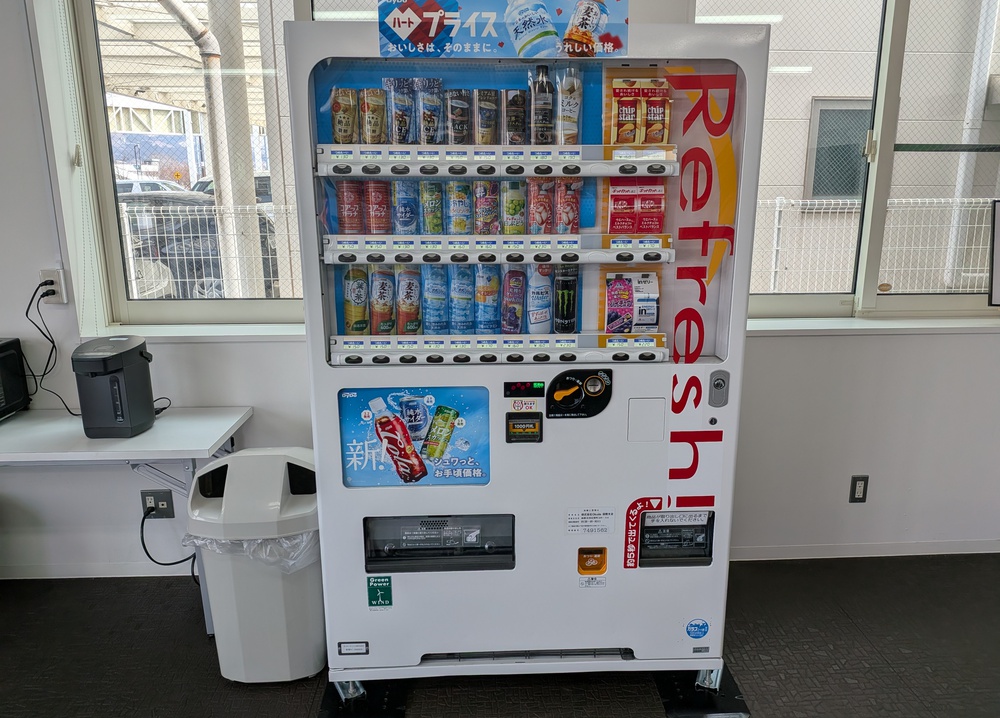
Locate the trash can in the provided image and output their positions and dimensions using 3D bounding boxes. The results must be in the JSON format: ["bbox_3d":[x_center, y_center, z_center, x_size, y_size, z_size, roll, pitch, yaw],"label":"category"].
[{"bbox_3d":[-0.718,0.618,2.155,0.413,0.711,0.302,-1,13,-2],"label":"trash can"}]

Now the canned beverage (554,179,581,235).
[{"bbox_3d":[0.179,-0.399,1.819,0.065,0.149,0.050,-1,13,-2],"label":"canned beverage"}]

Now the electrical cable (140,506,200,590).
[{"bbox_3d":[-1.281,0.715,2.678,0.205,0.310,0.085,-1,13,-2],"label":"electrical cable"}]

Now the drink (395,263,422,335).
[{"bbox_3d":[-0.248,-0.167,1.878,0.068,0.204,0.060,-1,13,-2],"label":"drink"}]

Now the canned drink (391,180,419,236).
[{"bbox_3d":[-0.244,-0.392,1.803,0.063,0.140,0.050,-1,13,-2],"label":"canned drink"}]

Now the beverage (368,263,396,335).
[{"bbox_3d":[-0.318,-0.167,1.876,0.068,0.204,0.060,-1,13,-2],"label":"beverage"}]

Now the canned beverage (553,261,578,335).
[{"bbox_3d":[0.179,-0.161,1.896,0.065,0.192,0.060,-1,13,-2],"label":"canned beverage"}]

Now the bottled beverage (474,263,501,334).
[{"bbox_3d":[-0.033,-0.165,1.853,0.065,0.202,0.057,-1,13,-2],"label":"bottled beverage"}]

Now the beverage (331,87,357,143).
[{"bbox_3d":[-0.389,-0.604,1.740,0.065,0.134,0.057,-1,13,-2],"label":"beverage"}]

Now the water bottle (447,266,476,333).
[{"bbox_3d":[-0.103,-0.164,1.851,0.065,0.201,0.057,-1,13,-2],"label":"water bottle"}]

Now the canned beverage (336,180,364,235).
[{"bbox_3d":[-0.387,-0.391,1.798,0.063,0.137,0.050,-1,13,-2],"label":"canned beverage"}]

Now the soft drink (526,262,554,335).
[{"bbox_3d":[0.108,-0.166,1.892,0.067,0.202,0.060,-1,13,-2],"label":"soft drink"}]

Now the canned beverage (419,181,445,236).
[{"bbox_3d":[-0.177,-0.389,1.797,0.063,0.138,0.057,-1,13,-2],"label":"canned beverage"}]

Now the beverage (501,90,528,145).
[{"bbox_3d":[0.040,-0.624,1.788,0.064,0.139,0.060,-1,13,-2],"label":"beverage"}]

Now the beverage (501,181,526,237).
[{"bbox_3d":[0.036,-0.397,1.838,0.064,0.144,0.060,-1,13,-2],"label":"beverage"}]

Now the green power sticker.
[{"bbox_3d":[-0.341,0.664,1.970,0.069,0.098,0.003,-1,13,-2],"label":"green power sticker"}]

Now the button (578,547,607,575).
[{"bbox_3d":[0.264,0.576,1.981,0.081,0.089,0.022,-1,13,-2],"label":"button"}]

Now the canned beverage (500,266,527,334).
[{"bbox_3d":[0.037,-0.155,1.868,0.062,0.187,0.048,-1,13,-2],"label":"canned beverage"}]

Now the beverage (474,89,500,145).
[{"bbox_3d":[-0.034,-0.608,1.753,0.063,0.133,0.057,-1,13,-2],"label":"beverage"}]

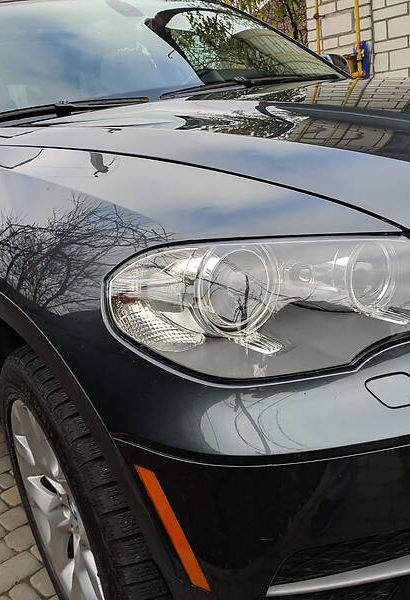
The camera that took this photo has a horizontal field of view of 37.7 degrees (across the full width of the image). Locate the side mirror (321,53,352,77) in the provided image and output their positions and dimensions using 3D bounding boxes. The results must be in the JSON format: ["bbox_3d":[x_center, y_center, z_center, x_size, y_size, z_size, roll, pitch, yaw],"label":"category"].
[{"bbox_3d":[0.585,-1.012,2.768,0.265,0.195,0.170,-18,18,-31],"label":"side mirror"}]

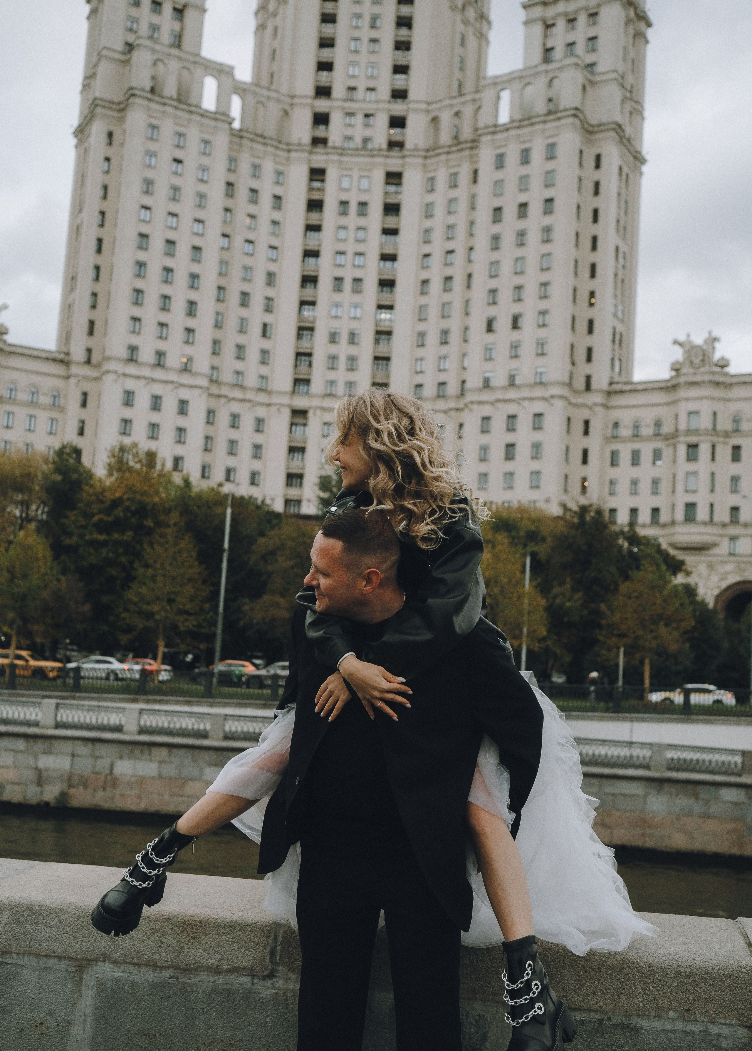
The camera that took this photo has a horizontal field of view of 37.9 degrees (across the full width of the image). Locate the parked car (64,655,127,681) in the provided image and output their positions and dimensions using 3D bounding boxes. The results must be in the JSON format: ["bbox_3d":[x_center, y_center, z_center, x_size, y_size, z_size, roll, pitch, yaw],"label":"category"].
[{"bbox_3d":[-17.480,8.980,69.075,4.450,1.460,1.780,3,-6,10],"label":"parked car"}]

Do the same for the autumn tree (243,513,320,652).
[{"bbox_3d":[-4.609,4.043,58.500,5.000,9.248,5.000,3,-6,9],"label":"autumn tree"}]

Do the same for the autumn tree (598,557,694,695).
[{"bbox_3d":[14.145,5.453,57.500,4.900,7.705,4.900,3,-6,9],"label":"autumn tree"}]

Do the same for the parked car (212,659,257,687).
[{"bbox_3d":[-8.756,8.938,66.079,4.250,1.550,1.780,3,-6,10],"label":"parked car"}]

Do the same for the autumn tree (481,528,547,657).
[{"bbox_3d":[6.425,4.552,57.500,4.800,8.856,4.800,3,-6,9],"label":"autumn tree"}]

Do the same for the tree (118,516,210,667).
[{"bbox_3d":[-11.144,3.985,58.000,4.600,8.942,4.600,3,-6,9],"label":"tree"}]

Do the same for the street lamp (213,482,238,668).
[{"bbox_3d":[-7.990,3.236,58.633,0.400,10.609,1.500,3,-6,9],"label":"street lamp"}]

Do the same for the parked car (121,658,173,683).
[{"bbox_3d":[-15.413,9.395,71.575,4.400,1.470,1.750,3,-6,10],"label":"parked car"}]

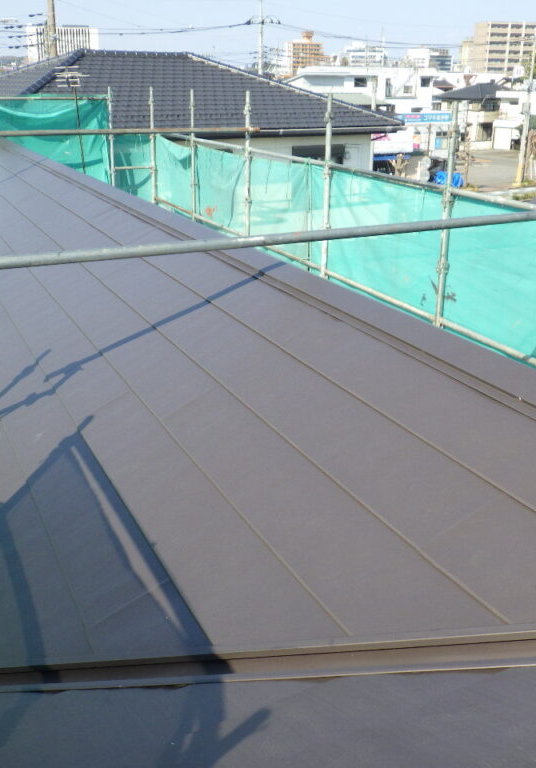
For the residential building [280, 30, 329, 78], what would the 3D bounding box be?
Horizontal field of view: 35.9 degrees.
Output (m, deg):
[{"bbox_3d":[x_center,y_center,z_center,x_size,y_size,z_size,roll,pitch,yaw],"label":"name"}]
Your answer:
[{"bbox_3d":[28.079,-233.175,595.485,26.000,38.613,16.000,-7,21,-19],"label":"residential building"}]

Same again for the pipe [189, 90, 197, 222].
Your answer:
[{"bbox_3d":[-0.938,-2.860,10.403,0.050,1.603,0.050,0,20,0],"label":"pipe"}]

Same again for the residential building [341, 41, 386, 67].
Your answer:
[{"bbox_3d":[63.251,-209.988,547.777,29.000,28.124,18.000,2,20,5],"label":"residential building"}]

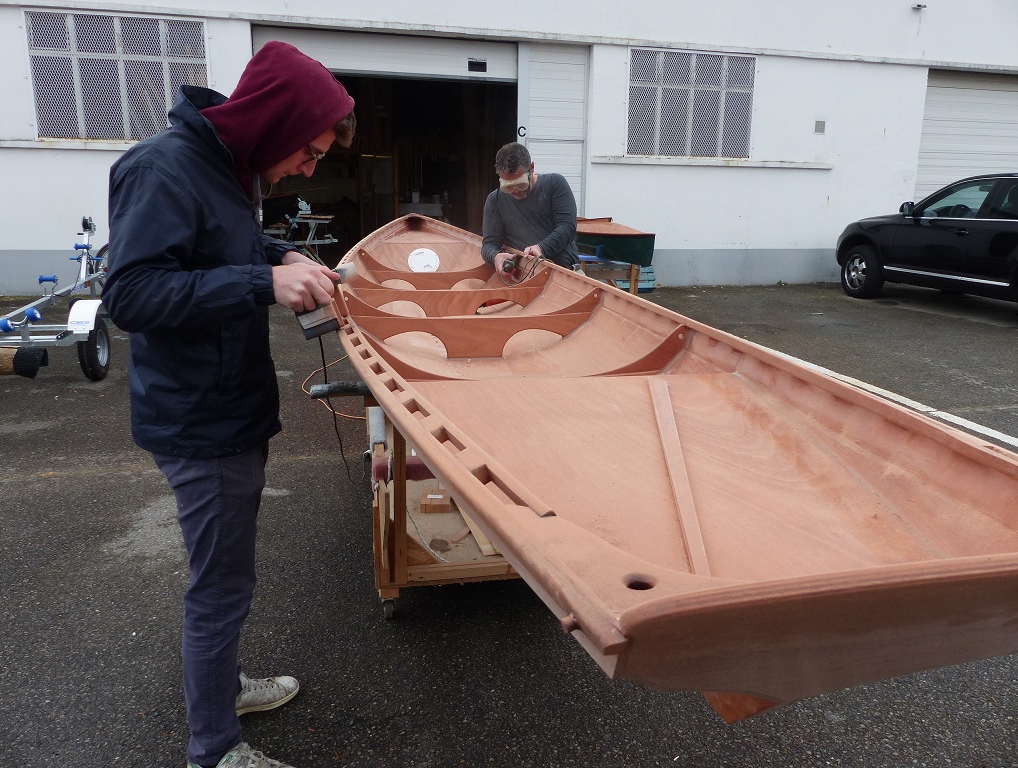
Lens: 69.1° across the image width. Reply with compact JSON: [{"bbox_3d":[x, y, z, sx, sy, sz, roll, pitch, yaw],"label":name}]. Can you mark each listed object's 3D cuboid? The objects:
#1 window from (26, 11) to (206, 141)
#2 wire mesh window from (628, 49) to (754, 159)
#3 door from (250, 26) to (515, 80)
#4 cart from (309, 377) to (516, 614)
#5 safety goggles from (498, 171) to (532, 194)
[{"bbox_3d":[-4.953,-3.894,9.504,2.145,1.552,0.100,-3,13,-13],"label":"window"},{"bbox_3d":[2.789,-4.248,11.329,2.089,1.530,0.100,-3,13,-13],"label":"wire mesh window"},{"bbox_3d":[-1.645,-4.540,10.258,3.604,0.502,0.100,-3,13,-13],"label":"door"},{"bbox_3d":[0.013,0.278,3.047,1.500,0.720,1.200,-2,13,-10],"label":"cart"},{"bbox_3d":[0.030,-1.013,3.720,0.165,0.085,0.090,-17,48,20],"label":"safety goggles"}]

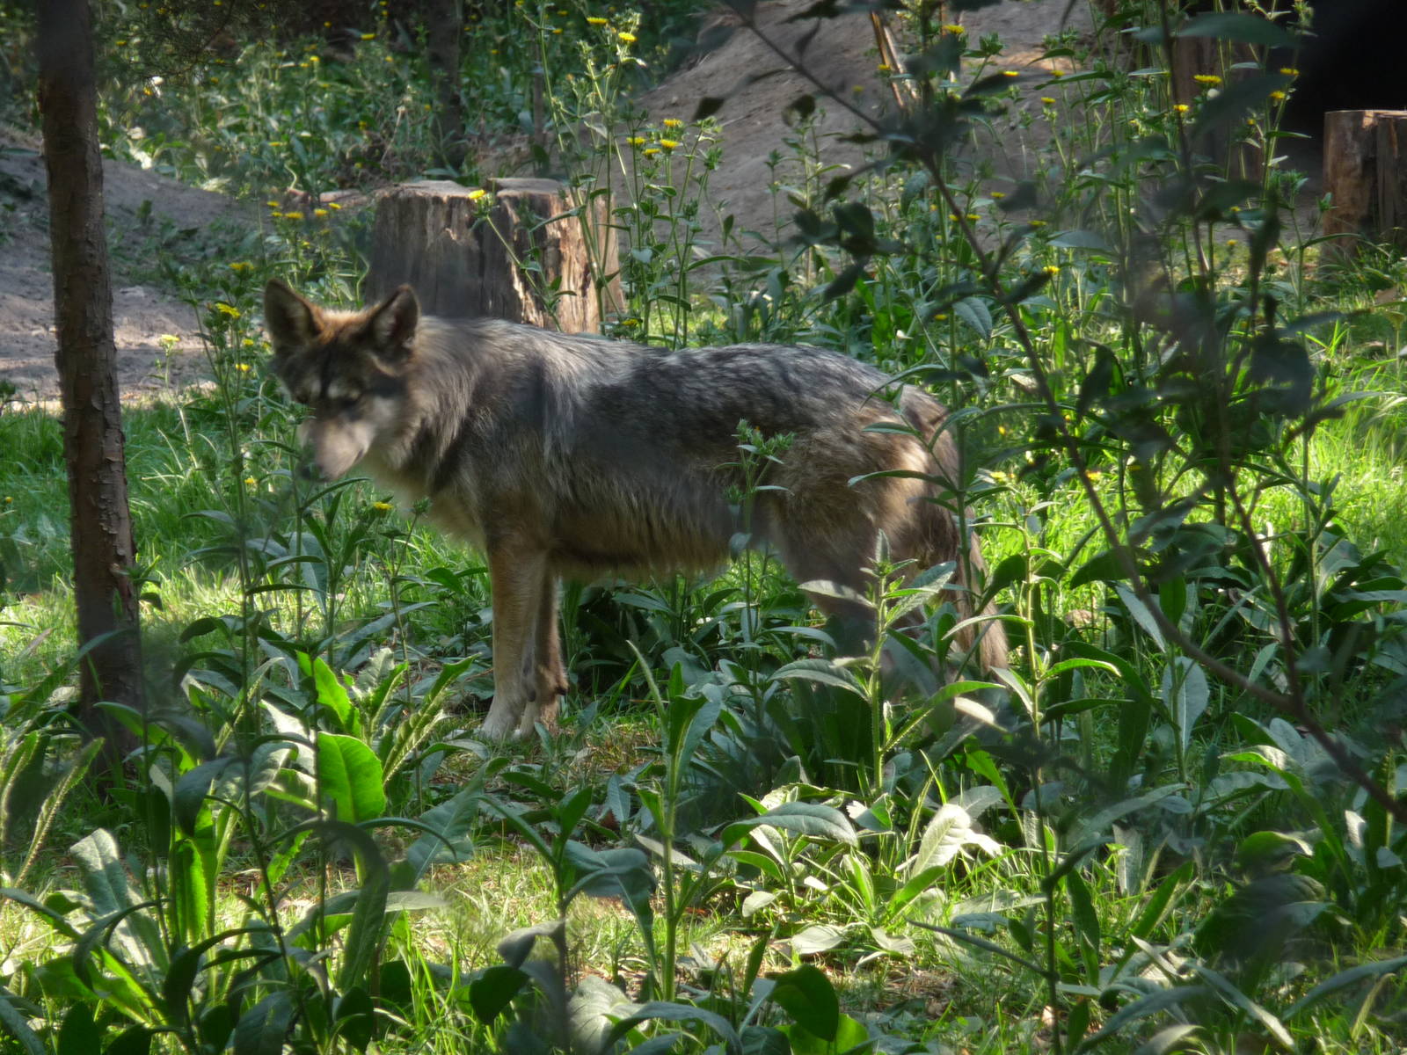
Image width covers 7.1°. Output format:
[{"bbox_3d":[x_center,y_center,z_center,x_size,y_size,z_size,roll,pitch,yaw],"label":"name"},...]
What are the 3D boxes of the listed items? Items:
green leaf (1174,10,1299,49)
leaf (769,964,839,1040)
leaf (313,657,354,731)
[{"bbox_3d":[0.469,-0.437,10.000,0.106,0.029,0.050,0,6,0],"label":"green leaf"},{"bbox_3d":[0.137,0.646,15.500,0.096,0.101,0.050,0,6,0],"label":"leaf"},{"bbox_3d":[-0.588,0.264,18.100,0.066,0.113,0.050,0,6,0],"label":"leaf"}]

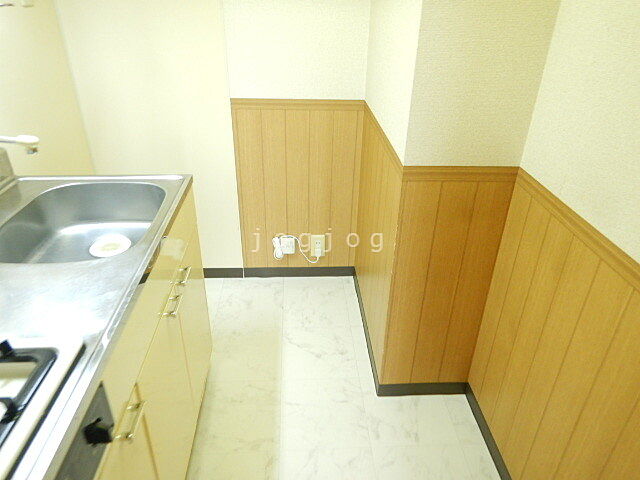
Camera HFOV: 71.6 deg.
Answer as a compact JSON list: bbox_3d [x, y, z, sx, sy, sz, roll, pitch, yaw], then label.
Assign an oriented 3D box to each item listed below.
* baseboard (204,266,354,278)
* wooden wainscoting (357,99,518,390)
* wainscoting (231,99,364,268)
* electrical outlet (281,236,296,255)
[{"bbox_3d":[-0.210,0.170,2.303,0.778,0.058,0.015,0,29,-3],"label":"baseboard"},{"bbox_3d":[0.365,-0.031,1.749,0.326,0.834,0.782,-1,30,-3],"label":"wooden wainscoting"},{"bbox_3d":[-0.098,-0.219,2.066,0.566,0.834,0.025,-1,30,-3],"label":"wainscoting"},{"bbox_3d":[-0.157,0.034,2.202,0.069,0.095,0.023,-1,30,-3],"label":"electrical outlet"}]

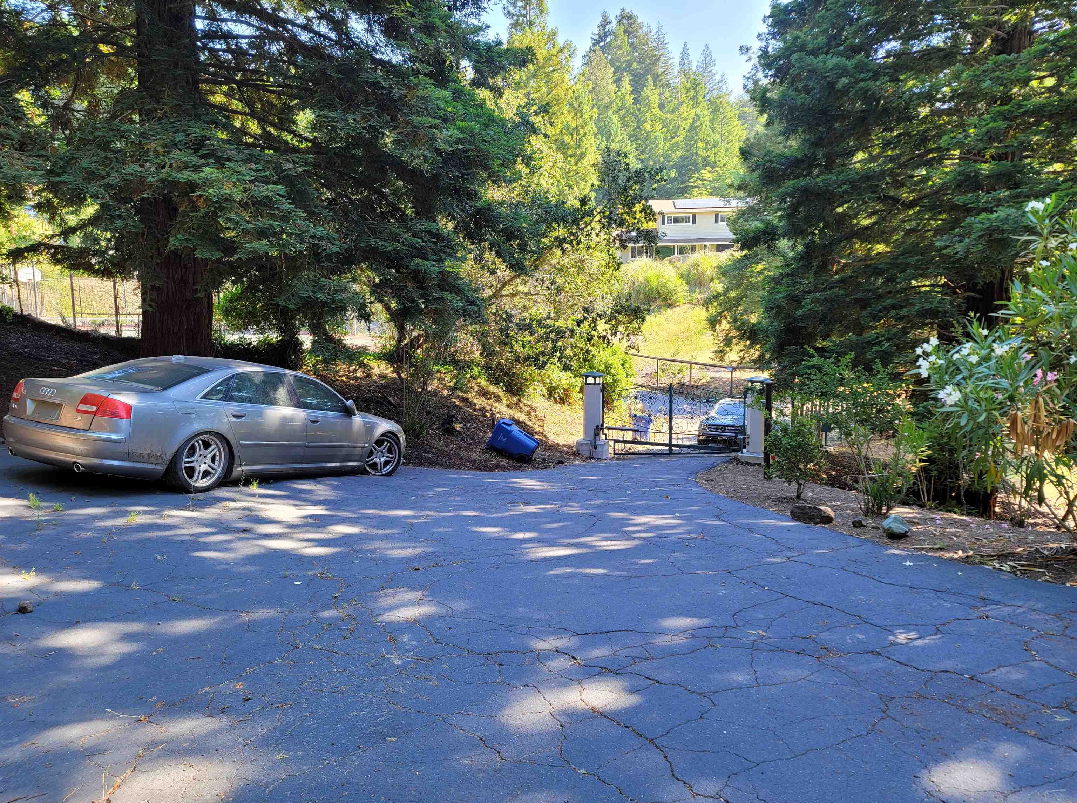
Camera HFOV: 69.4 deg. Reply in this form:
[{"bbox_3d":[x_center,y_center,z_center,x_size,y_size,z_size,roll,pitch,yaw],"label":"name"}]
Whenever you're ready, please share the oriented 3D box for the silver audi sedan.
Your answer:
[{"bbox_3d":[-3.681,0.199,9.873,1.900,1.420,5.090,7,1,27],"label":"silver audi sedan"}]

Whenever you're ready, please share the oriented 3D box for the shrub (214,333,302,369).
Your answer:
[{"bbox_3d":[-5.734,-1.000,15.800,1.850,0.850,1.100,0,2,-11],"label":"shrub"}]

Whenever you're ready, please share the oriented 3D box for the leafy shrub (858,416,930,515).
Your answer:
[{"bbox_3d":[4.708,0.852,10.300,0.960,1.310,0.900,1,3,24],"label":"leafy shrub"}]

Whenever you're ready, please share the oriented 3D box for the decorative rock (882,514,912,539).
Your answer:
[{"bbox_3d":[4.032,1.410,8.750,0.340,0.250,0.320,1,3,24],"label":"decorative rock"}]

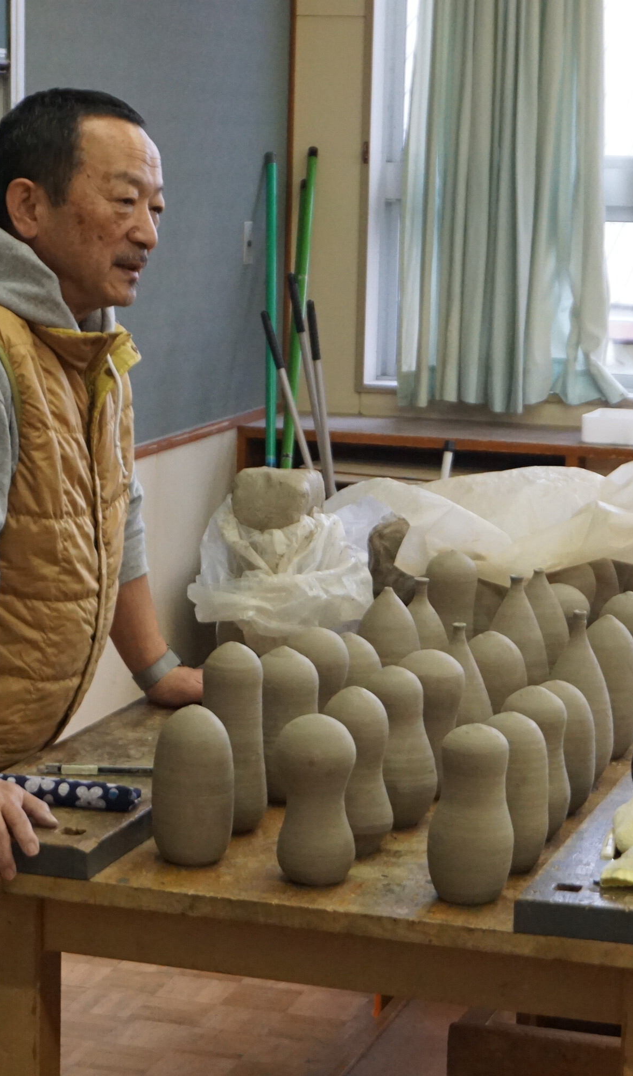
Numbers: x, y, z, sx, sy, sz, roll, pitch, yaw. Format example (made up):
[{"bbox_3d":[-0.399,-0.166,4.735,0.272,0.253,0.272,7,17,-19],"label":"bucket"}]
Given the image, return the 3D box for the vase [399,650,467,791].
[{"bbox_3d":[0.135,0.222,2.979,0.090,0.179,0.090,1,9,0],"label":"vase"}]

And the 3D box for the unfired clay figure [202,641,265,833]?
[{"bbox_3d":[-0.095,0.223,2.793,0.081,0.213,0.081,1,9,0],"label":"unfired clay figure"}]

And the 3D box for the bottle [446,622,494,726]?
[{"bbox_3d":[0.178,0.198,3.109,0.094,0.187,0.094,4,10,18],"label":"bottle"}]

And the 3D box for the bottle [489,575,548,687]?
[{"bbox_3d":[0.265,0.152,3.301,0.096,0.207,0.096,4,9,18],"label":"bottle"}]

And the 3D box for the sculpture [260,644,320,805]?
[{"bbox_3d":[-0.038,0.221,2.950,0.085,0.184,0.085,1,9,0],"label":"sculpture"}]

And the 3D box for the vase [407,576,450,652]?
[{"bbox_3d":[0.140,0.151,3.333,0.088,0.195,0.088,4,9,18],"label":"vase"}]

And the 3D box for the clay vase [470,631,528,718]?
[{"bbox_3d":[0.229,0.195,3.247,0.095,0.149,0.095,4,10,18],"label":"clay vase"}]

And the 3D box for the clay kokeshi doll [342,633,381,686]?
[{"bbox_3d":[0.039,0.200,3.105,0.086,0.165,0.086,4,9,18],"label":"clay kokeshi doll"}]

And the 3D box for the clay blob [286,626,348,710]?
[{"bbox_3d":[-0.004,0.202,3.053,0.090,0.189,0.090,4,10,18],"label":"clay blob"}]

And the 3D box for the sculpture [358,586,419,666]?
[{"bbox_3d":[0.095,0.159,3.290,0.089,0.190,0.089,4,9,18],"label":"sculpture"}]

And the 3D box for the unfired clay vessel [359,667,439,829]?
[{"bbox_3d":[0.086,0.239,2.839,0.102,0.187,0.102,1,9,0],"label":"unfired clay vessel"}]

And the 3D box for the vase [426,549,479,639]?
[{"bbox_3d":[0.190,0.118,3.512,0.083,0.205,0.083,4,9,18],"label":"vase"}]

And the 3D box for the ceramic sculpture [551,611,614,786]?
[{"bbox_3d":[0.320,0.194,3.021,0.094,0.213,0.094,4,9,18],"label":"ceramic sculpture"}]

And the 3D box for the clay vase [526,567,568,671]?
[{"bbox_3d":[0.314,0.136,3.512,0.094,0.186,0.094,4,10,18],"label":"clay vase"}]

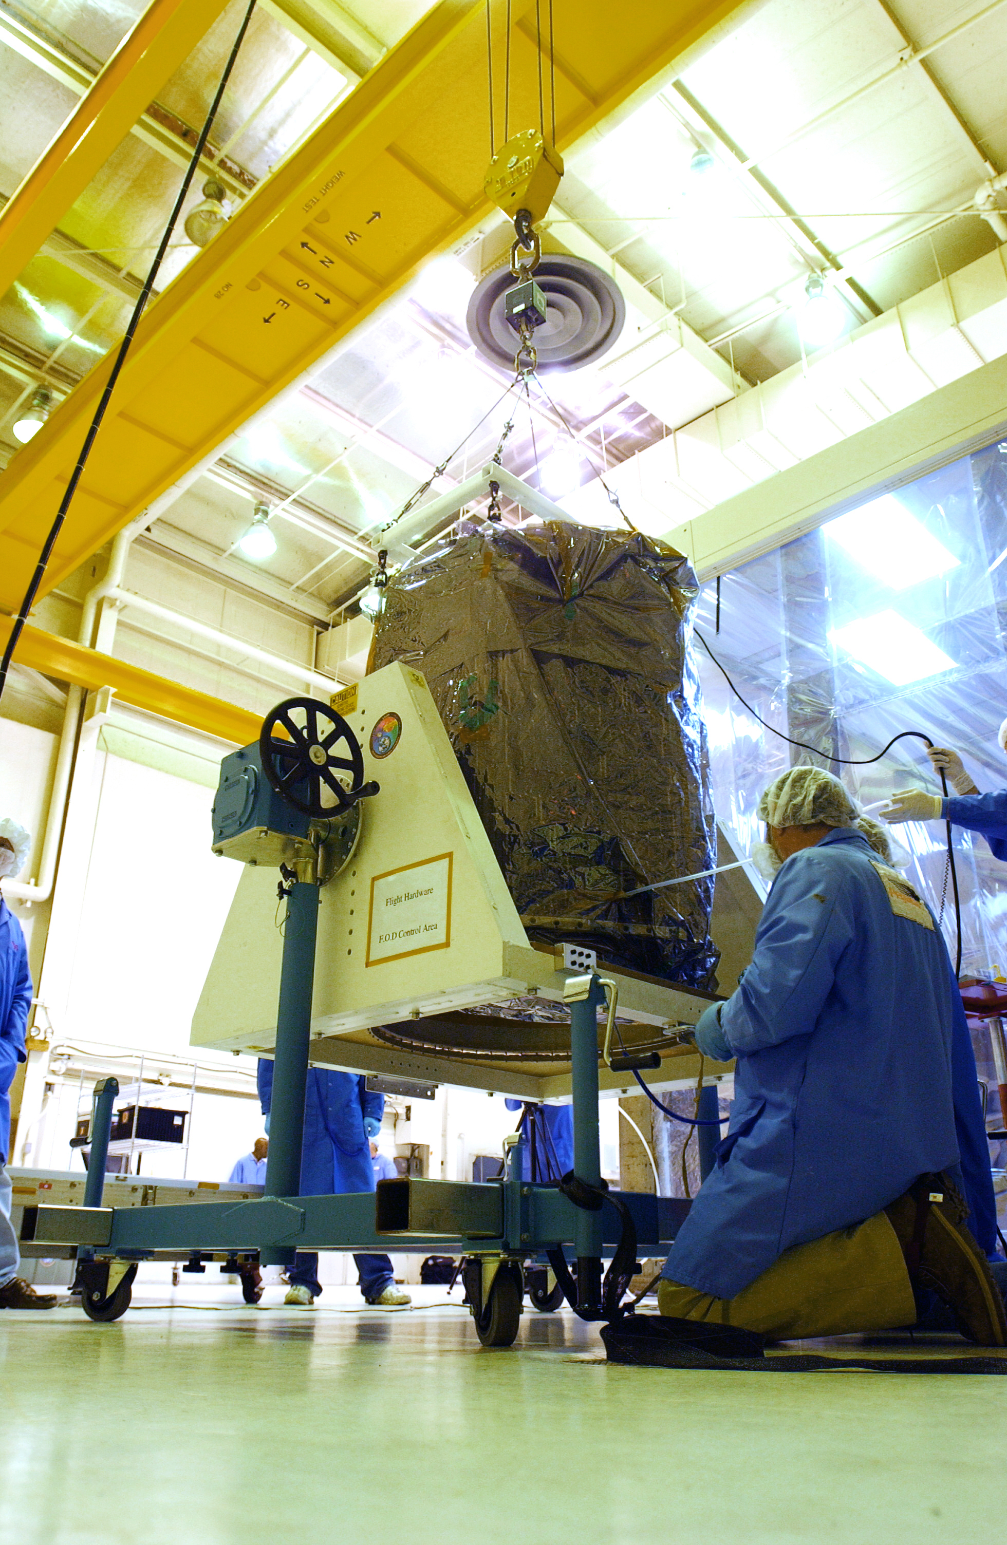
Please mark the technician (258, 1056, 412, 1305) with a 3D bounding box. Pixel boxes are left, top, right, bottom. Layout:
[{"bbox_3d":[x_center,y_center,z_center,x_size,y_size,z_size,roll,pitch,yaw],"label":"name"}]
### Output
[{"bbox_3d":[-0.740,1.397,4.800,0.580,1.770,0.380,7,-26,-14],"label":"technician"}]

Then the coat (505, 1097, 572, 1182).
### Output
[{"bbox_3d":[0.336,2.300,6.970,0.580,1.030,0.400,-1,-25,2],"label":"coat"}]

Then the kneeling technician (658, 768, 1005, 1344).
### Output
[{"bbox_3d":[0.685,0.575,2.280,0.660,1.150,0.570,-15,-29,30],"label":"kneeling technician"}]

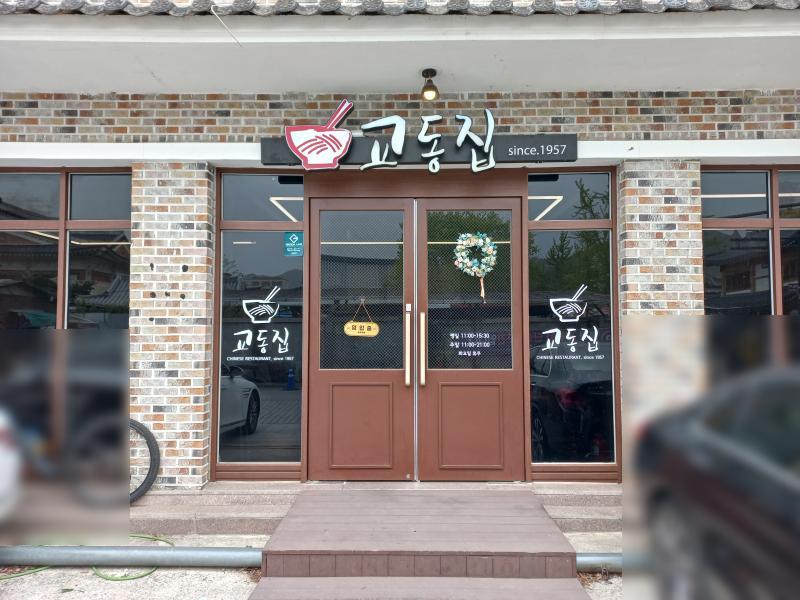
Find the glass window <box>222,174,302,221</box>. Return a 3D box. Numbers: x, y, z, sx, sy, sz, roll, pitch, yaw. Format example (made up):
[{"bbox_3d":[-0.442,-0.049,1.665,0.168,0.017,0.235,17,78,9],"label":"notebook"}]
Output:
[{"bbox_3d":[-1.117,-0.833,4.726,0.674,0.385,0.060,0,-3,1],"label":"glass window"}]

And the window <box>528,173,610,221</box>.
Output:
[{"bbox_3d":[1.371,-0.837,4.673,0.659,0.386,0.060,0,-3,1],"label":"window"}]

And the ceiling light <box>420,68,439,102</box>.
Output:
[{"bbox_3d":[0.219,-1.552,4.214,0.125,0.197,0.125,0,-3,1],"label":"ceiling light"}]

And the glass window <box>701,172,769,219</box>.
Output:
[{"bbox_3d":[2.672,-0.843,4.646,0.590,0.385,0.060,0,-3,1],"label":"glass window"}]

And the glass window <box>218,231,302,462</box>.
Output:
[{"bbox_3d":[-1.122,0.368,4.662,0.673,1.865,0.060,0,-3,1],"label":"glass window"}]

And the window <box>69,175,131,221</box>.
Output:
[{"bbox_3d":[-2.442,-0.846,4.755,0.554,0.387,0.060,0,-3,1],"label":"window"}]

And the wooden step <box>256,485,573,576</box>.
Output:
[{"bbox_3d":[0.119,1.466,3.709,1.698,0.139,1.160,0,-3,1],"label":"wooden step"}]

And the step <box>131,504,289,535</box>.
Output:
[{"bbox_3d":[-1.304,1.549,4.086,1.048,0.107,0.316,0,-3,1],"label":"step"}]

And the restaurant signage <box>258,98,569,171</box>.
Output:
[{"bbox_3d":[0.139,-1.213,4.340,2.325,0.550,0.180,0,-3,1],"label":"restaurant signage"}]

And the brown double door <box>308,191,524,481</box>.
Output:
[{"bbox_3d":[0.130,0.281,4.600,1.738,2.302,0.100,0,-3,1],"label":"brown double door"}]

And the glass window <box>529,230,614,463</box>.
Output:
[{"bbox_3d":[1.369,0.365,4.609,0.670,1.861,0.060,0,-3,1],"label":"glass window"}]

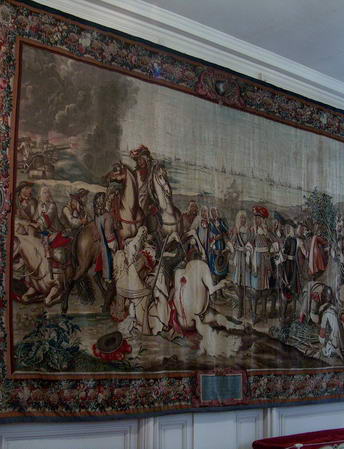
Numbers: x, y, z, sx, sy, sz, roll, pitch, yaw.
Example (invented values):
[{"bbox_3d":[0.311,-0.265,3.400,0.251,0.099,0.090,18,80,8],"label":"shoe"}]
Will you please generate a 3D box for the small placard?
[{"bbox_3d":[0.536,1.703,6.673,0.689,0.341,0.030,8,-12,-36],"label":"small placard"}]

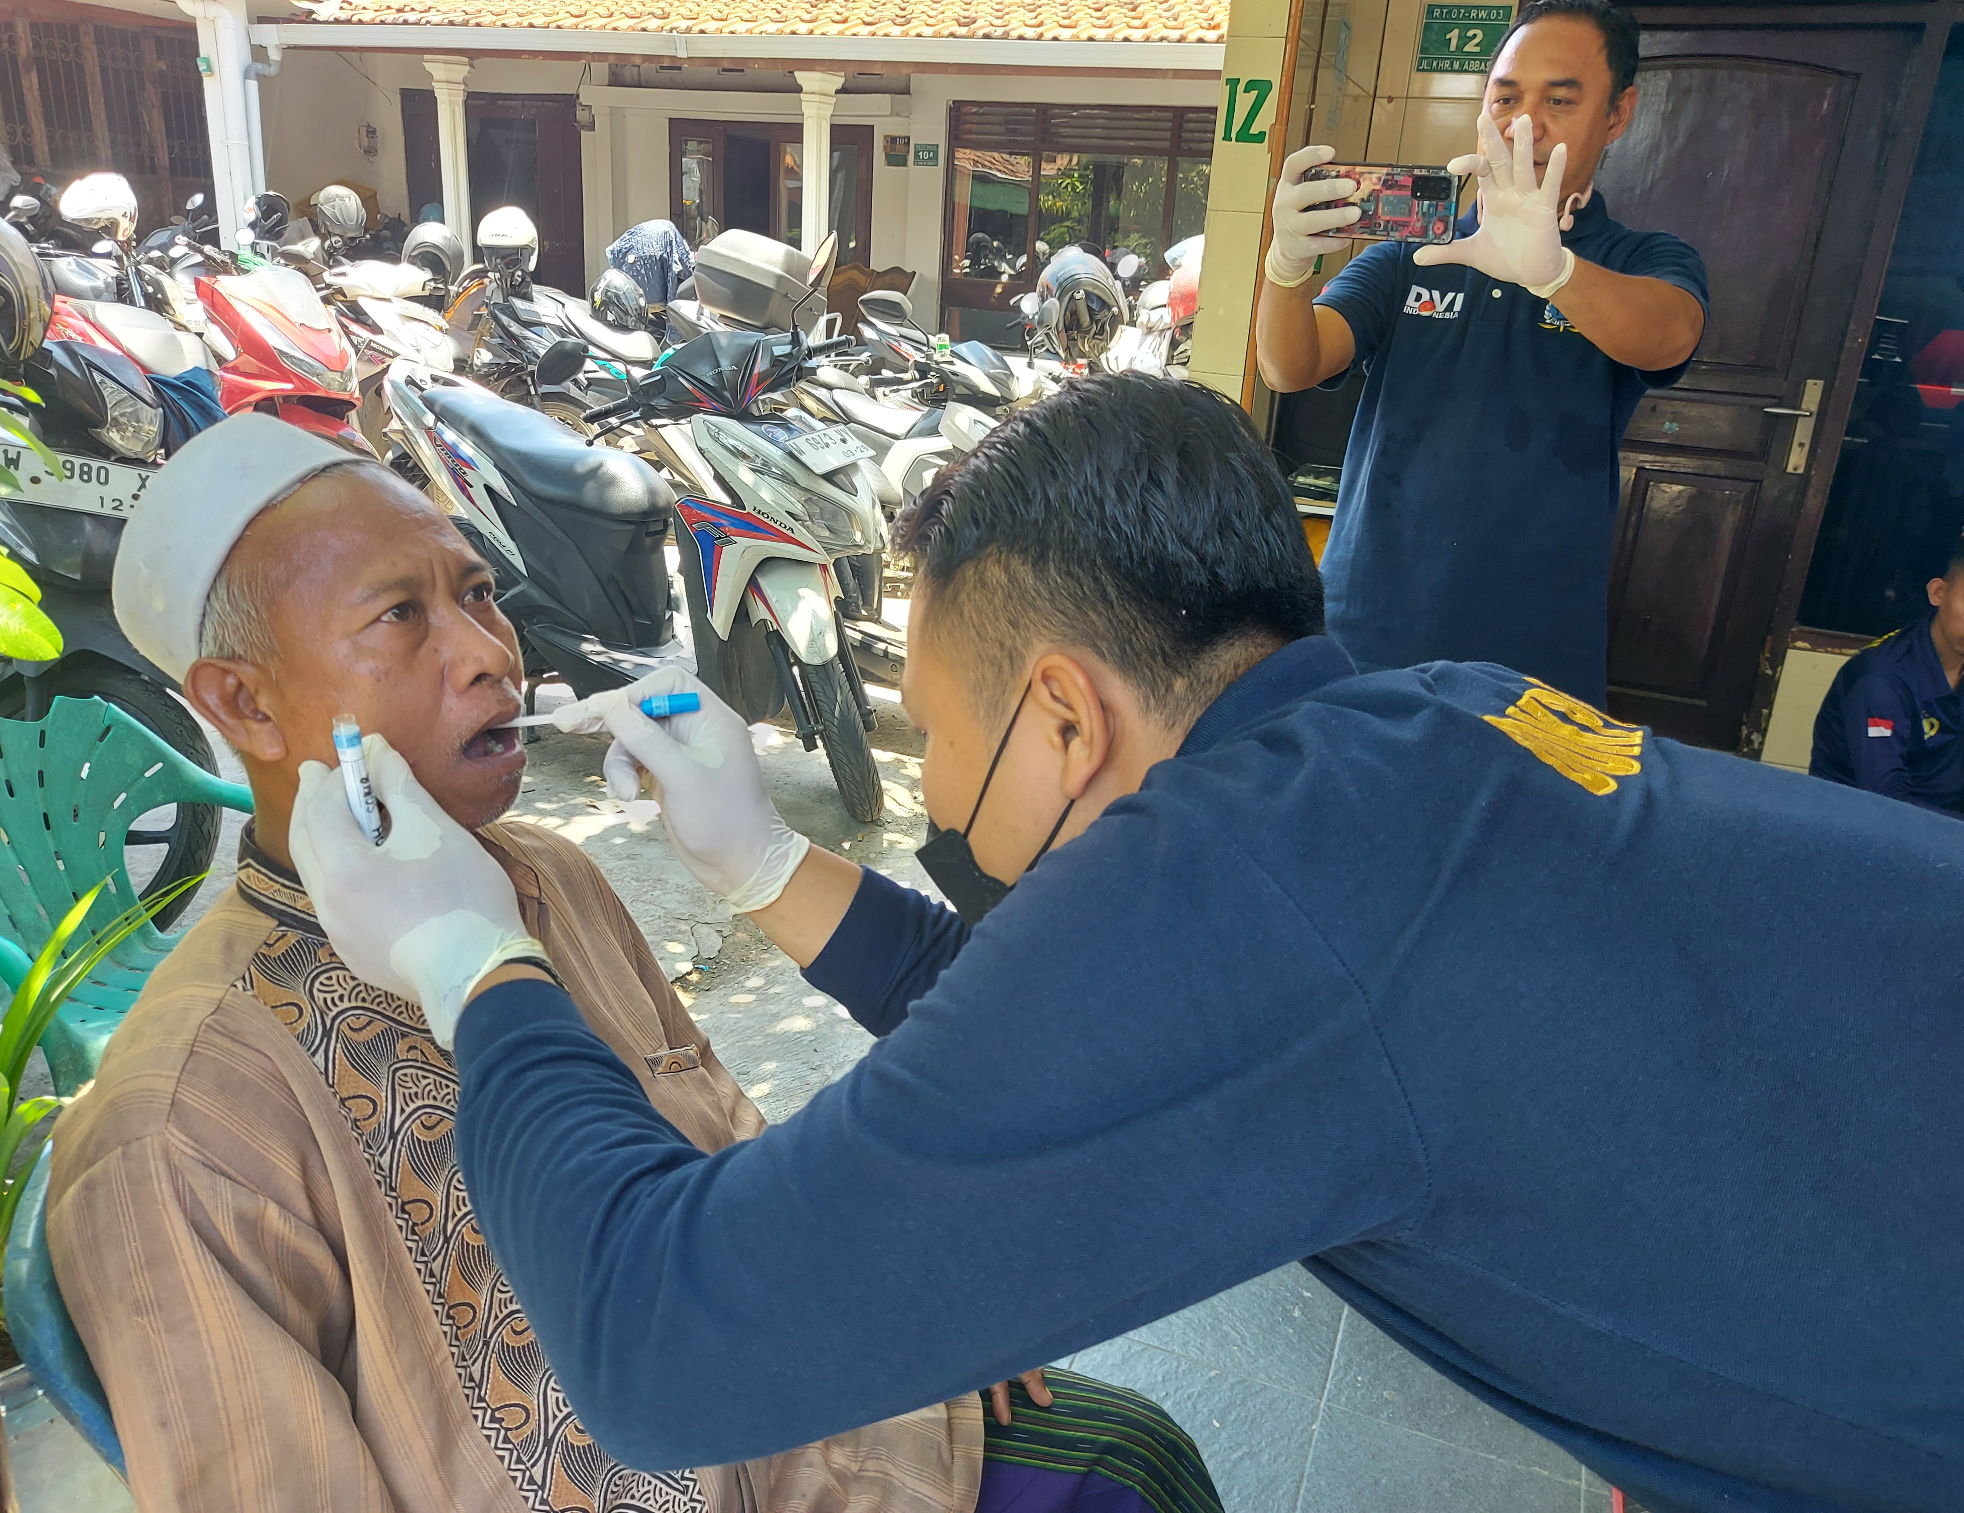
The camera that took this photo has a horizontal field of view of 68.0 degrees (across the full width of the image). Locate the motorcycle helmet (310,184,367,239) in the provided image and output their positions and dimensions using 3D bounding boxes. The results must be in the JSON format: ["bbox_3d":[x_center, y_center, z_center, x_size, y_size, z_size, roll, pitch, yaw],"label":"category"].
[{"bbox_3d":[-3.288,-2.780,7.450,0.310,0.260,0.250,14,23,26],"label":"motorcycle helmet"}]

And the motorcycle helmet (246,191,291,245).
[{"bbox_3d":[-3.696,-2.789,7.550,0.250,0.260,0.300,-13,26,-38],"label":"motorcycle helmet"}]

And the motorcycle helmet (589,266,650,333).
[{"bbox_3d":[-1.539,-1.945,6.200,0.320,0.270,0.260,16,24,30],"label":"motorcycle helmet"}]

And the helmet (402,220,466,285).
[{"bbox_3d":[-2.425,-2.226,6.450,0.260,0.280,0.310,9,21,14],"label":"helmet"}]

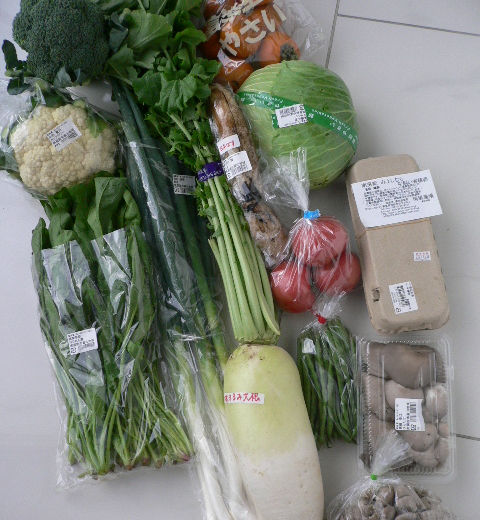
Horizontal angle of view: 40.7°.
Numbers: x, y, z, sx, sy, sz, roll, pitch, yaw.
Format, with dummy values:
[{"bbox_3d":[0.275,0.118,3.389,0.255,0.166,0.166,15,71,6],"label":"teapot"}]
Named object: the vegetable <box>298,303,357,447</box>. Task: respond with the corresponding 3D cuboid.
[{"bbox_3d":[0.117,0.155,0.877,0.072,0.035,0.188,-6,77,2],"label":"vegetable"}]

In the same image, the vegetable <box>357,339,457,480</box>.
[{"bbox_3d":[0.218,0.195,0.857,0.118,0.045,0.180,-1,77,3],"label":"vegetable"}]

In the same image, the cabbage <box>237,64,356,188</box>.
[{"bbox_3d":[0.080,-0.188,0.900,0.170,0.150,0.178,-1,77,3],"label":"cabbage"}]

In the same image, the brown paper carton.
[{"bbox_3d":[0.215,-0.023,0.896,0.100,0.068,0.240,-9,77,1],"label":"brown paper carton"}]

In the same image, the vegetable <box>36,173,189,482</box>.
[{"bbox_3d":[-0.179,0.099,0.895,0.182,0.055,0.405,-8,77,1],"label":"vegetable"}]

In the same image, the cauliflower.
[{"bbox_3d":[-0.254,-0.160,0.926,0.155,0.120,0.140,-1,77,3],"label":"cauliflower"}]

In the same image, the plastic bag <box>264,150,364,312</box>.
[{"bbox_3d":[0.103,-0.035,0.899,0.130,0.080,0.215,-6,77,2],"label":"plastic bag"}]

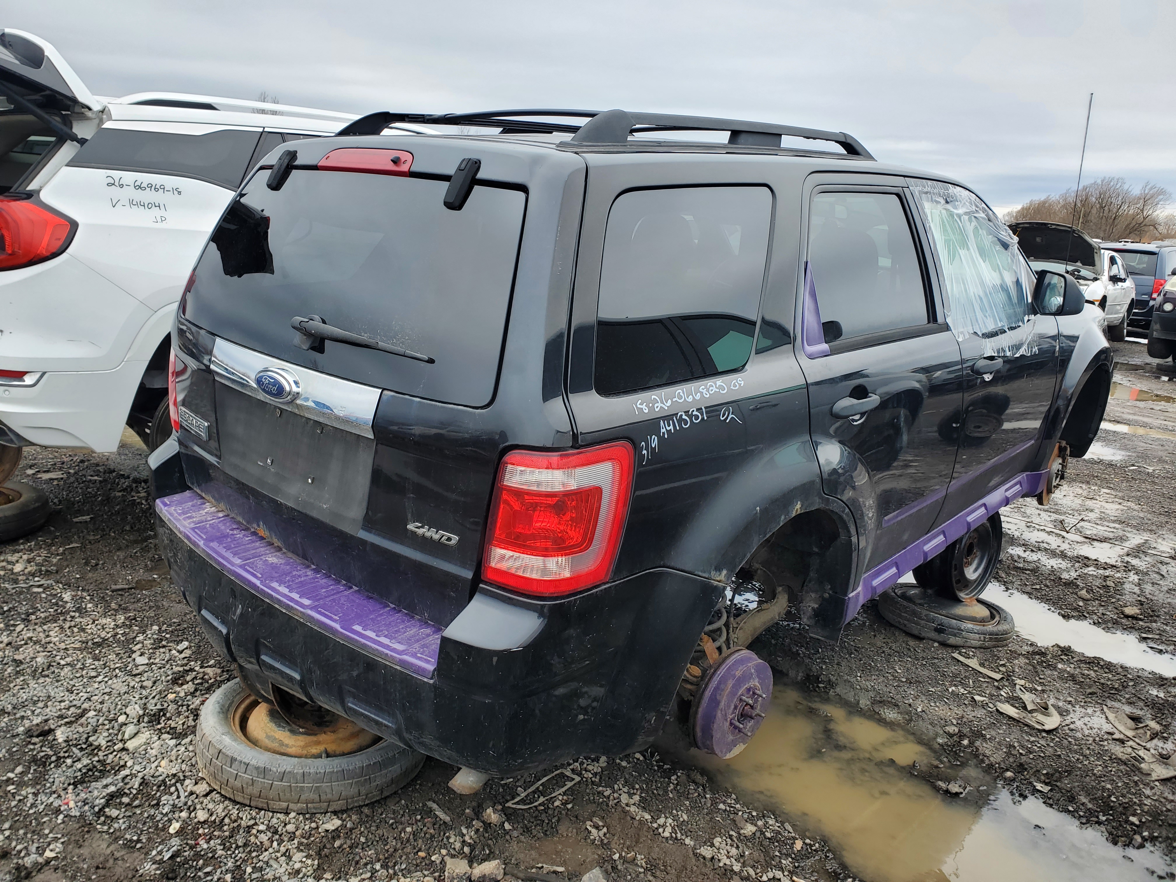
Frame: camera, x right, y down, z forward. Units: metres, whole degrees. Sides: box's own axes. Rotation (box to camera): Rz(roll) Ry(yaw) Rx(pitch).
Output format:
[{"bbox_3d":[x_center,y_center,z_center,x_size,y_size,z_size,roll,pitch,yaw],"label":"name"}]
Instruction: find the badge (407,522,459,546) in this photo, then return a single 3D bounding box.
[{"bbox_3d":[-0.295,0.178,1.687,0.120,0.027,0.010,14,14,31],"label":"badge"}]

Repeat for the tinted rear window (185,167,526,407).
[{"bbox_3d":[-0.582,-0.401,1.972,1.230,0.445,0.085,17,-4,39],"label":"tinted rear window"}]

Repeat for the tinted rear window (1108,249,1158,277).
[{"bbox_3d":[9.893,-3.264,16.300,1.250,0.470,0.160,16,20,39],"label":"tinted rear window"}]

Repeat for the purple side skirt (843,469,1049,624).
[{"bbox_3d":[1.358,0.313,3.244,0.100,0.150,1.850,17,21,39],"label":"purple side skirt"}]

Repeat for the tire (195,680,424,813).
[{"bbox_3d":[-0.779,0.835,2.533,0.630,0.142,0.630,8,10,0],"label":"tire"}]

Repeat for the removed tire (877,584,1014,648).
[{"bbox_3d":[1.462,0.727,3.633,0.535,0.115,0.535,17,20,39],"label":"removed tire"}]

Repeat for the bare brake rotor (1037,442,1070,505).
[{"bbox_3d":[2.171,0.158,4.110,0.075,0.302,0.302,17,22,39],"label":"bare brake rotor"}]

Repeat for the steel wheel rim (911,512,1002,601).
[{"bbox_3d":[1.672,0.491,4.002,0.420,0.420,0.200,-7,12,-33],"label":"steel wheel rim"}]

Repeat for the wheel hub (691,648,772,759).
[{"bbox_3d":[0.384,0.682,2.266,0.105,0.275,0.275,17,22,39],"label":"wheel hub"}]

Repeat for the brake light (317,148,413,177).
[{"bbox_3d":[-0.514,-0.641,2.024,0.355,0.065,0.055,17,21,39],"label":"brake light"}]

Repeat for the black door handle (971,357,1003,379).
[{"bbox_3d":[1.342,-0.244,2.966,0.060,0.052,0.210,17,21,39],"label":"black door handle"}]

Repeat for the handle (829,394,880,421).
[{"bbox_3d":[0.676,-0.086,2.225,0.060,0.052,0.210,17,21,39],"label":"handle"}]

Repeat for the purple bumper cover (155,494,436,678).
[{"bbox_3d":[-0.727,0.294,2.046,1.210,0.085,0.130,17,22,39],"label":"purple bumper cover"}]

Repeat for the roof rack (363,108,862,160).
[{"bbox_3d":[0.091,-0.883,2.589,0.920,0.120,1.450,17,22,39],"label":"roof rack"}]

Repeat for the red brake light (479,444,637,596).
[{"bbox_3d":[-0.056,0.135,1.604,0.230,0.290,0.175,14,20,33],"label":"red brake light"}]

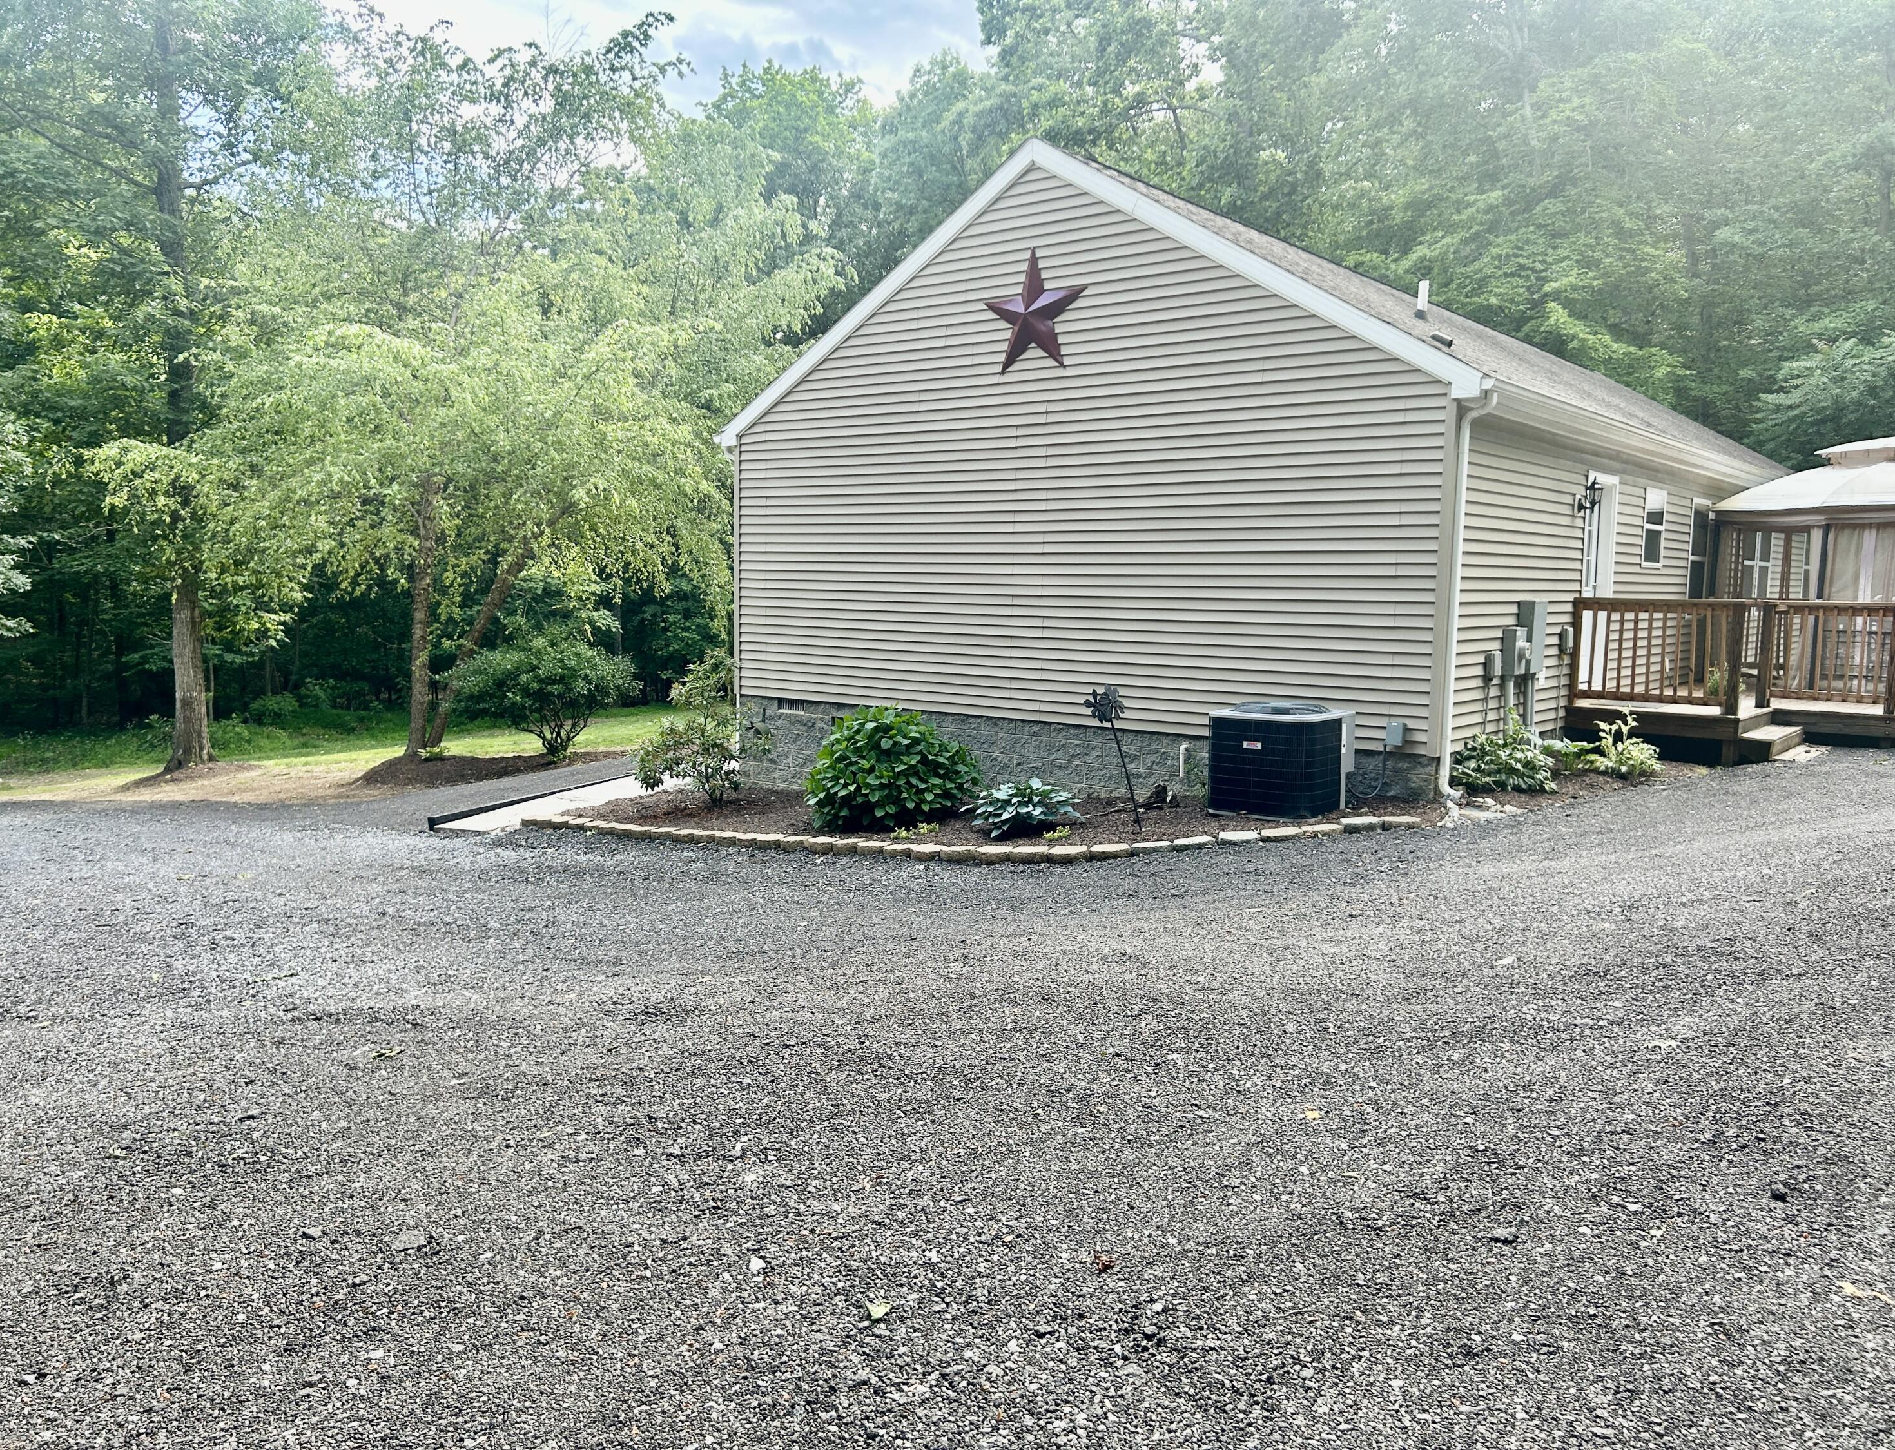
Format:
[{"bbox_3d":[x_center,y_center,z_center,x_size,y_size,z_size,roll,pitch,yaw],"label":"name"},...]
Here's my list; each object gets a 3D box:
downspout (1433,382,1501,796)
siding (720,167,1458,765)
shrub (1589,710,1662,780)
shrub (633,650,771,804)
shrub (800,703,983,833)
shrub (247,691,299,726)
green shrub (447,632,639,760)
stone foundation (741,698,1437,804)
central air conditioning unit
[{"bbox_3d":[4.065,-1.034,11.380,0.270,3.150,0.100,6,7,39],"label":"downspout"},{"bbox_3d":[0.801,-2.661,13.914,8.220,5.260,0.120,6,7,39],"label":"siding"},{"bbox_3d":[5.999,0.157,12.820,0.642,0.597,0.600,3,6,25],"label":"shrub"},{"bbox_3d":[-2.541,0.032,15.019,1.445,1.610,1.300,0,6,-10],"label":"shrub"},{"bbox_3d":[-0.474,0.332,12.799,1.591,1.026,1.400,1,6,-2],"label":"shrub"},{"bbox_3d":[-16.249,-0.409,34.959,1.238,0.821,1.100,-2,6,-25],"label":"shrub"},{"bbox_3d":[-6.064,-0.430,21.704,2.880,1.914,2.500,-1,6,-16],"label":"green shrub"},{"bbox_3d":[0.791,0.480,14.255,8.200,1.050,0.200,6,7,39],"label":"stone foundation"},{"bbox_3d":[2.624,0.281,11.394,0.820,0.820,0.820,6,7,39],"label":"central air conditioning unit"}]

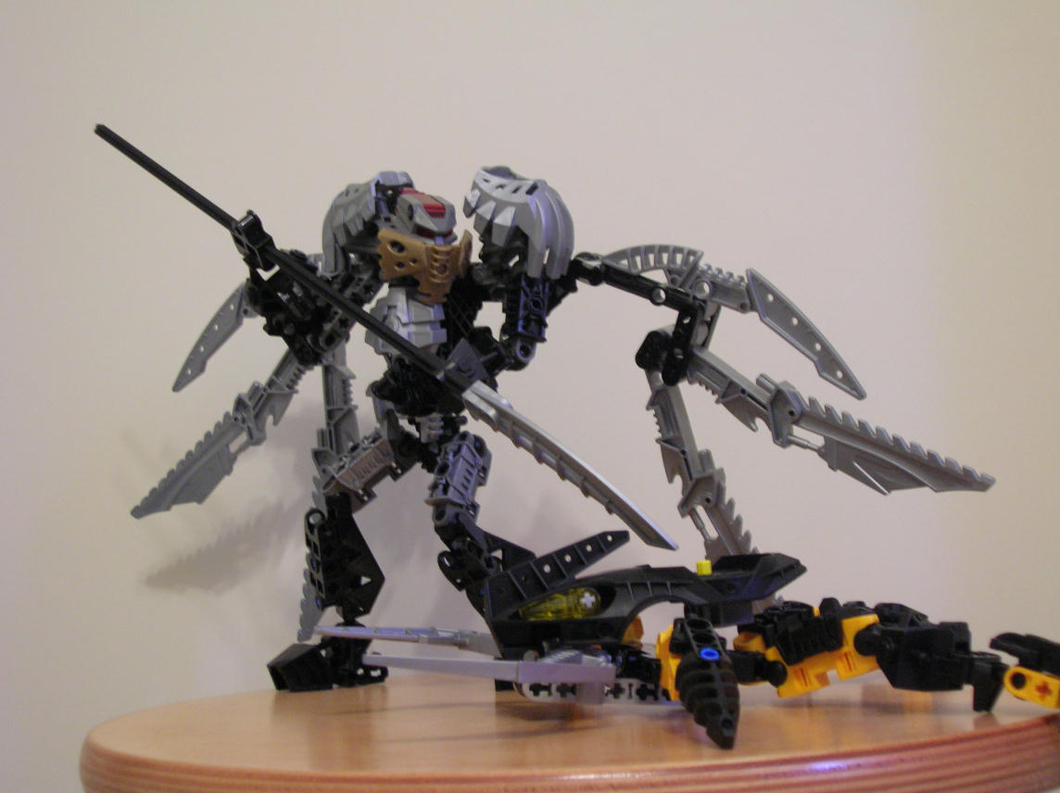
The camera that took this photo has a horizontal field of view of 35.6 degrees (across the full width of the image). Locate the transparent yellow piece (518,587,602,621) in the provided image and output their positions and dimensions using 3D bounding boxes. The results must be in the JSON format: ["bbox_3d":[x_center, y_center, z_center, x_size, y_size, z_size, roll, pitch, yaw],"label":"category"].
[{"bbox_3d":[0.010,0.068,0.537,0.028,0.009,0.009,-9,-5,-4],"label":"transparent yellow piece"}]

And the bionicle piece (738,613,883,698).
[{"bbox_3d":[0.089,0.083,0.532,0.039,0.018,0.023,-15,0,-21],"label":"bionicle piece"}]

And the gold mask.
[{"bbox_3d":[-0.037,-0.050,0.630,0.041,0.028,0.016,1,-1,-32],"label":"gold mask"}]

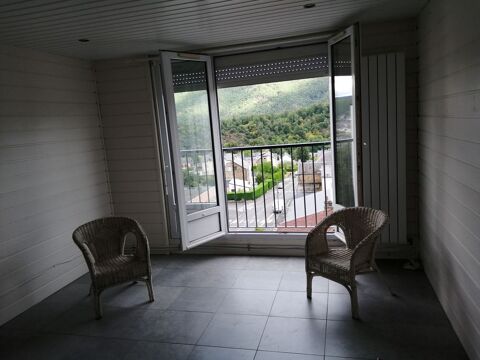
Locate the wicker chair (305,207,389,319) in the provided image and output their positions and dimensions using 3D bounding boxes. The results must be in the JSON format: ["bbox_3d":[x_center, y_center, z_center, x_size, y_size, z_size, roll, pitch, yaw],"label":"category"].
[{"bbox_3d":[0.929,0.632,3.043,0.584,0.761,0.589,-11,10,-36],"label":"wicker chair"}]

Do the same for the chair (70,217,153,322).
[{"bbox_3d":[-1.173,0.758,3.383,0.589,0.761,0.584,-9,9,-29],"label":"chair"}]

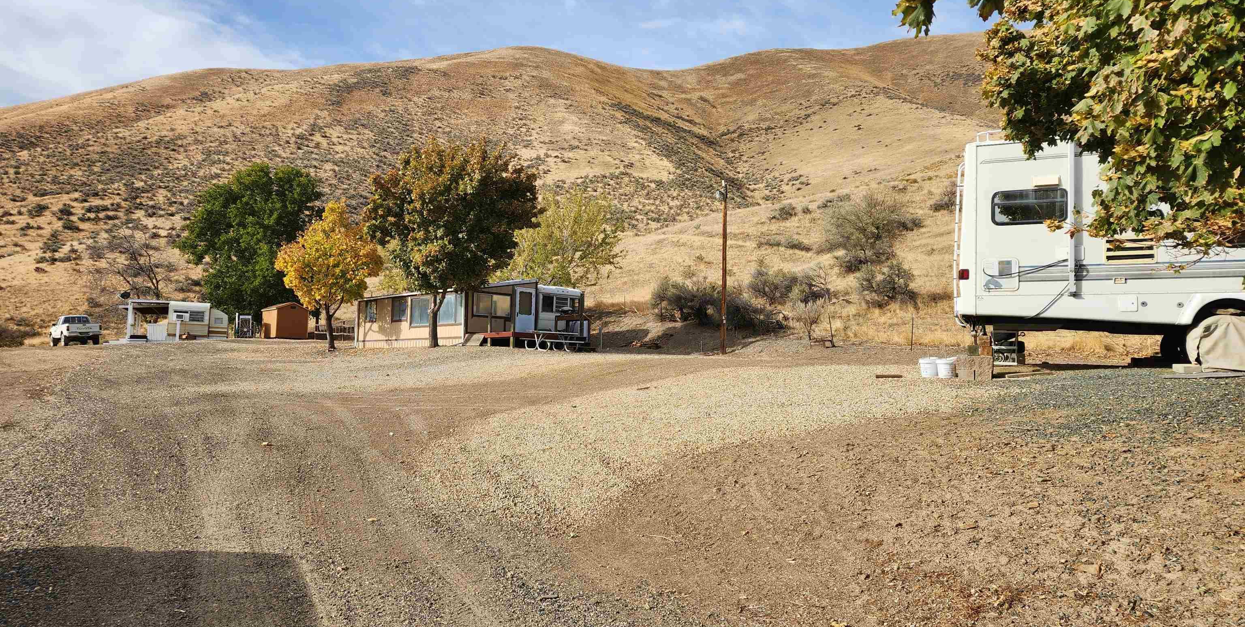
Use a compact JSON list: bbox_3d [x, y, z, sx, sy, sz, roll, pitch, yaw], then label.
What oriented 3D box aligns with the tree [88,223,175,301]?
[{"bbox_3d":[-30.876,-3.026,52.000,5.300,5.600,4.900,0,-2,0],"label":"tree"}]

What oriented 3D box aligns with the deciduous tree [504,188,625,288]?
[{"bbox_3d":[-3.323,-3.323,47.500,7.100,8.000,7.000,0,-1,0],"label":"deciduous tree"}]

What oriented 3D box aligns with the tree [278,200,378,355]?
[{"bbox_3d":[-13.360,-1.720,37.500,4.800,6.750,4.600,0,-2,0],"label":"tree"}]

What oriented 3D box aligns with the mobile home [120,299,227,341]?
[{"bbox_3d":[-27.600,0.380,50.800,5.900,2.600,4.600,1,-1,-18],"label":"mobile home"}]

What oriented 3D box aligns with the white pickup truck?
[{"bbox_3d":[-32.000,0.990,48.400,1.720,1.720,4.900,1,-2,-45],"label":"white pickup truck"}]

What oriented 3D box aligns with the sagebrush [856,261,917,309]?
[{"bbox_3d":[11.673,-1.287,36.500,2.600,2.100,2.400,0,-1,0],"label":"sagebrush"}]

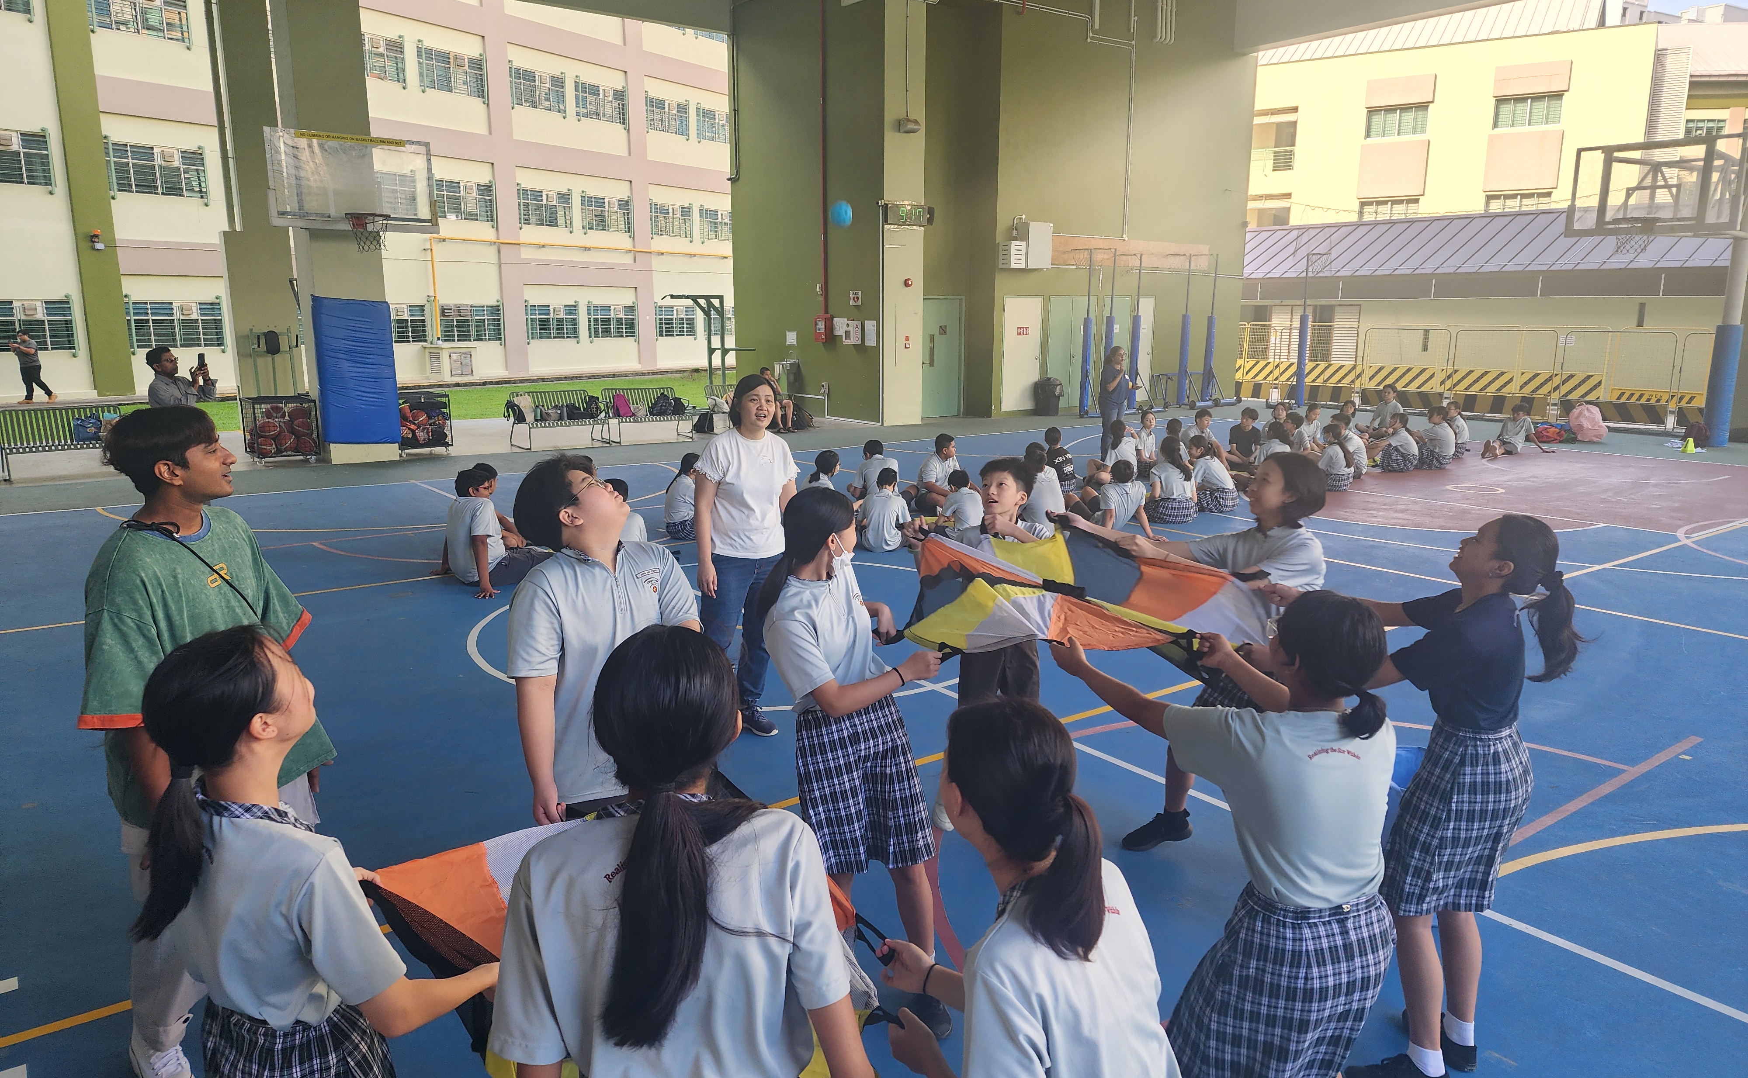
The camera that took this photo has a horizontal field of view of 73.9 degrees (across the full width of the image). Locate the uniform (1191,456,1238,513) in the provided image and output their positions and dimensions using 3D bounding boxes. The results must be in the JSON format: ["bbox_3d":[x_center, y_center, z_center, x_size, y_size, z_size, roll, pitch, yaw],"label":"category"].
[{"bbox_3d":[3.433,-0.581,11.695,0.480,0.550,0.430,11,15,43],"label":"uniform"}]

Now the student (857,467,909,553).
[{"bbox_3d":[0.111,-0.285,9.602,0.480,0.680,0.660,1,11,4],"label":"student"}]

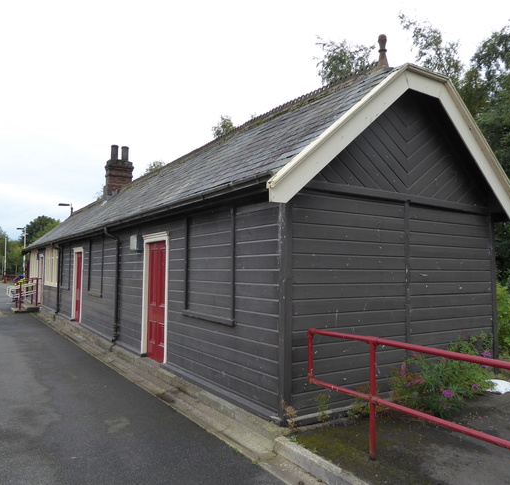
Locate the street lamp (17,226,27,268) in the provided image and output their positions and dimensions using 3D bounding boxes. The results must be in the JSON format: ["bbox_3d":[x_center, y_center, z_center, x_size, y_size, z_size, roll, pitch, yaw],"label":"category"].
[{"bbox_3d":[-21.294,1.309,40.658,0.720,5.400,0.220,3,-5,-33],"label":"street lamp"}]

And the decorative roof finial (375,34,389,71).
[{"bbox_3d":[1.859,-2.761,6.512,0.150,0.470,0.150,3,-5,-33],"label":"decorative roof finial"}]

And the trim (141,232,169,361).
[{"bbox_3d":[-1.815,0.961,8.080,0.140,2.220,1.290,3,-5,-33],"label":"trim"}]

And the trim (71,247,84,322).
[{"bbox_3d":[-5.424,1.278,13.713,0.140,2.220,1.290,3,-5,-33],"label":"trim"}]

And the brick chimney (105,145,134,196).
[{"bbox_3d":[-5.429,-2.701,17.932,0.980,2.130,0.600,3,-5,-33],"label":"brick chimney"}]

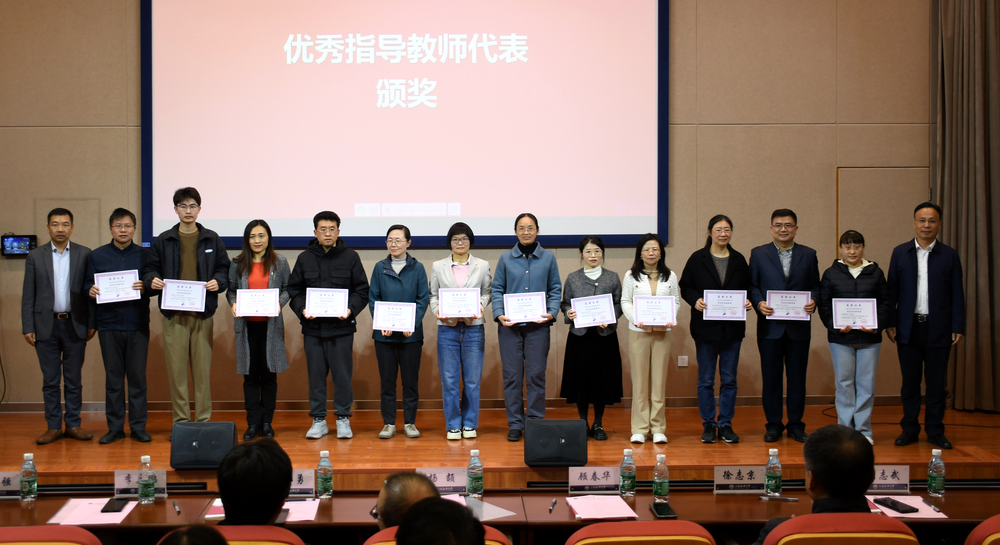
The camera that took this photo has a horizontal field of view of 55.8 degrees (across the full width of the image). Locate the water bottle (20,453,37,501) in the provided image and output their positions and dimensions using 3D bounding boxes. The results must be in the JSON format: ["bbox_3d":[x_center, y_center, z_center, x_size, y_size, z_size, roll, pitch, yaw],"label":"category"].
[{"bbox_3d":[-1.841,0.799,3.692,0.062,0.177,0.062,0,1,-1],"label":"water bottle"}]

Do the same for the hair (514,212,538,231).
[{"bbox_3d":[0.195,-0.365,6.970,0.175,0.165,0.190,0,0,0],"label":"hair"}]

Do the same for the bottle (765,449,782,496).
[{"bbox_3d":[1.057,0.771,3.650,0.061,0.176,0.061,0,1,0],"label":"bottle"}]

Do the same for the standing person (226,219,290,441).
[{"bbox_3d":[-1.790,0.414,7.000,0.470,1.608,0.370,0,0,-6],"label":"standing person"}]

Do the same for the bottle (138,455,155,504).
[{"bbox_3d":[-1.365,0.798,3.648,0.062,0.177,0.062,0,1,-1],"label":"bottle"}]

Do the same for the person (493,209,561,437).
[{"bbox_3d":[0.188,0.391,6.950,0.510,1.652,0.370,0,0,0],"label":"person"}]

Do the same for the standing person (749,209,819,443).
[{"bbox_3d":[2.048,0.376,6.798,0.490,1.658,0.370,0,1,8],"label":"standing person"}]

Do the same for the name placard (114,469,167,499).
[{"bbox_3d":[-1.392,0.819,3.660,0.203,0.104,0.050,0,1,0],"label":"name placard"}]

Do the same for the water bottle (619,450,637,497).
[{"bbox_3d":[0.507,0.789,3.730,0.062,0.177,0.062,0,1,-1],"label":"water bottle"}]

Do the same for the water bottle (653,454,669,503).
[{"bbox_3d":[0.622,0.790,3.637,0.062,0.176,0.062,0,1,-1],"label":"water bottle"}]

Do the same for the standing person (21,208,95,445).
[{"bbox_3d":[-3.234,0.378,6.900,0.500,1.694,0.310,0,1,-14],"label":"standing person"}]

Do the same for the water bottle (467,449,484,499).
[{"bbox_3d":[-0.096,0.792,3.729,0.062,0.177,0.062,0,1,-1],"label":"water bottle"}]

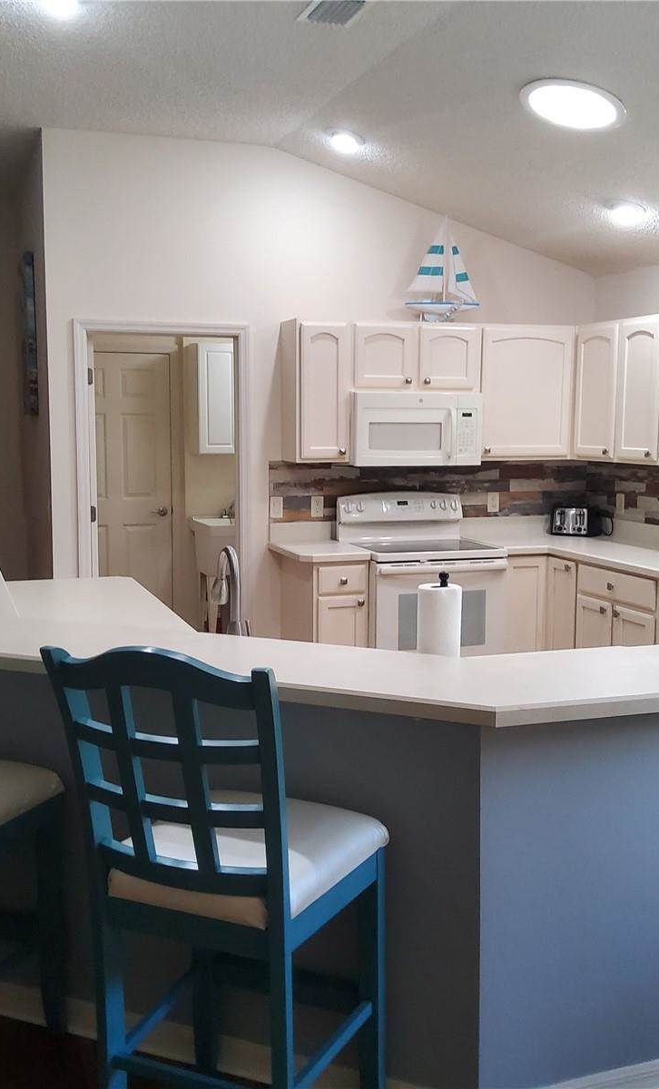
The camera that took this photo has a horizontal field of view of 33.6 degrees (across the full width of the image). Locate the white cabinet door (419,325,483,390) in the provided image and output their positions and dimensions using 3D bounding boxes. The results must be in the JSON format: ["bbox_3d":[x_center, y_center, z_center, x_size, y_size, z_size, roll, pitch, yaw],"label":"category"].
[{"bbox_3d":[0.677,-1.038,6.083,0.370,0.352,0.020,-2,8,-19],"label":"white cabinet door"}]

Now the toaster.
[{"bbox_3d":[1.476,-0.151,6.557,0.250,0.185,0.270,3,8,25],"label":"toaster"}]

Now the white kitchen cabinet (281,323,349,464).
[{"bbox_3d":[-0.073,-0.843,6.010,0.300,0.763,0.315,-2,8,-19],"label":"white kitchen cabinet"}]

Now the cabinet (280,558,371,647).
[{"bbox_3d":[-0.030,0.487,5.992,0.300,0.876,0.625,-2,7,-19],"label":"cabinet"}]

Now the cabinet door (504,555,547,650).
[{"bbox_3d":[1.079,0.429,6.049,0.260,0.740,0.022,-2,7,-19],"label":"cabinet door"}]

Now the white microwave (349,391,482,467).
[{"bbox_3d":[0.436,-0.652,6.173,0.755,0.400,0.390,-2,8,-19],"label":"white microwave"}]

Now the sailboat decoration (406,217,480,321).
[{"bbox_3d":[0.642,-1.536,6.125,0.455,0.600,0.110,-2,7,-19],"label":"sailboat decoration"}]

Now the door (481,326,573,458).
[{"bbox_3d":[1.122,-0.852,6.169,0.569,0.717,0.020,-2,7,-19],"label":"door"}]

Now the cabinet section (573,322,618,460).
[{"bbox_3d":[1.496,-0.849,6.115,0.022,0.735,0.400,-2,7,-19],"label":"cabinet section"}]

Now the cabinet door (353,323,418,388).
[{"bbox_3d":[0.306,-1.027,5.955,0.378,0.350,0.020,-2,8,-19],"label":"cabinet door"}]

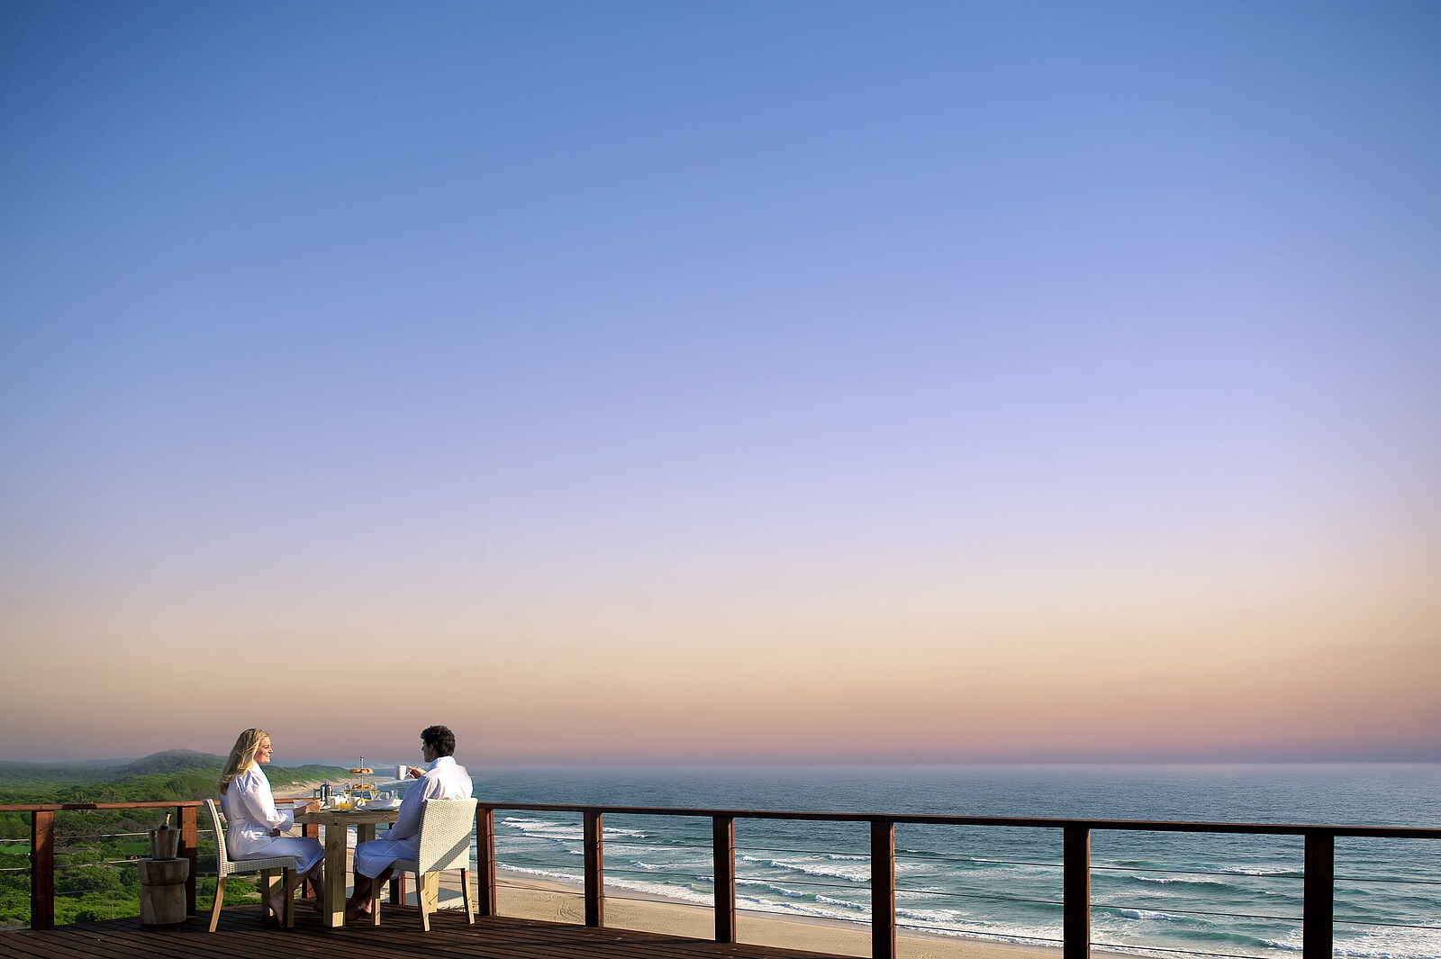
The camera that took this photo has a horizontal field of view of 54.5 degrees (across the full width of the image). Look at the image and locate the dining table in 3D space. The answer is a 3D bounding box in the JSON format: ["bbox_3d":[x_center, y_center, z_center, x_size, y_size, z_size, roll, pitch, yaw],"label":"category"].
[{"bbox_3d":[-2.640,2.768,10.112,0.900,0.760,0.900,11,-16,-43],"label":"dining table"}]

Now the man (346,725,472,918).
[{"bbox_3d":[-2.198,2.425,9.874,0.840,1.330,0.540,-7,-14,32],"label":"man"}]

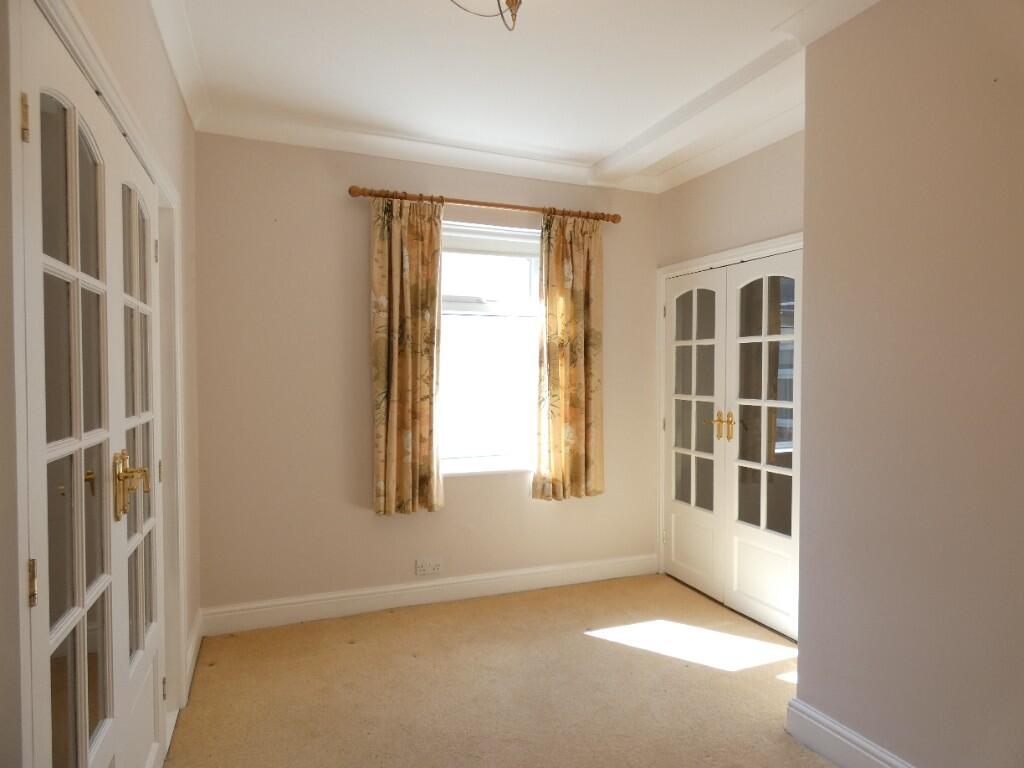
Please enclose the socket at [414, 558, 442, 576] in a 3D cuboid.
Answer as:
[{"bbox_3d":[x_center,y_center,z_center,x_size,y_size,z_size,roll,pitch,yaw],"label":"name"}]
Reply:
[{"bbox_3d":[-0.489,1.082,3.477,0.148,0.090,0.013,0,1,-21],"label":"socket"}]

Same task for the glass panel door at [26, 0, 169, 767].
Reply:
[{"bbox_3d":[-1.038,0.328,1.522,0.045,1.985,1.167,0,1,-21],"label":"glass panel door"}]

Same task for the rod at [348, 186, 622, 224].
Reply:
[{"bbox_3d":[-0.087,-1.049,3.489,1.693,0.064,0.068,0,1,-21],"label":"rod"}]

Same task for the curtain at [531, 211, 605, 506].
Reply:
[{"bbox_3d":[0.360,-0.162,3.668,0.465,1.730,0.120,0,1,-21],"label":"curtain"}]

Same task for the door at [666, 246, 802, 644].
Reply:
[{"bbox_3d":[1.276,0.302,3.479,0.045,1.981,1.163,0,1,-21],"label":"door"}]

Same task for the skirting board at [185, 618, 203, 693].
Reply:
[{"bbox_3d":[-1.487,1.244,2.763,0.020,0.138,0.625,0,1,-21],"label":"skirting board"}]

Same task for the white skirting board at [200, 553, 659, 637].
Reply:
[{"bbox_3d":[-0.300,1.229,3.547,2.780,0.138,0.020,0,1,-21],"label":"white skirting board"}]

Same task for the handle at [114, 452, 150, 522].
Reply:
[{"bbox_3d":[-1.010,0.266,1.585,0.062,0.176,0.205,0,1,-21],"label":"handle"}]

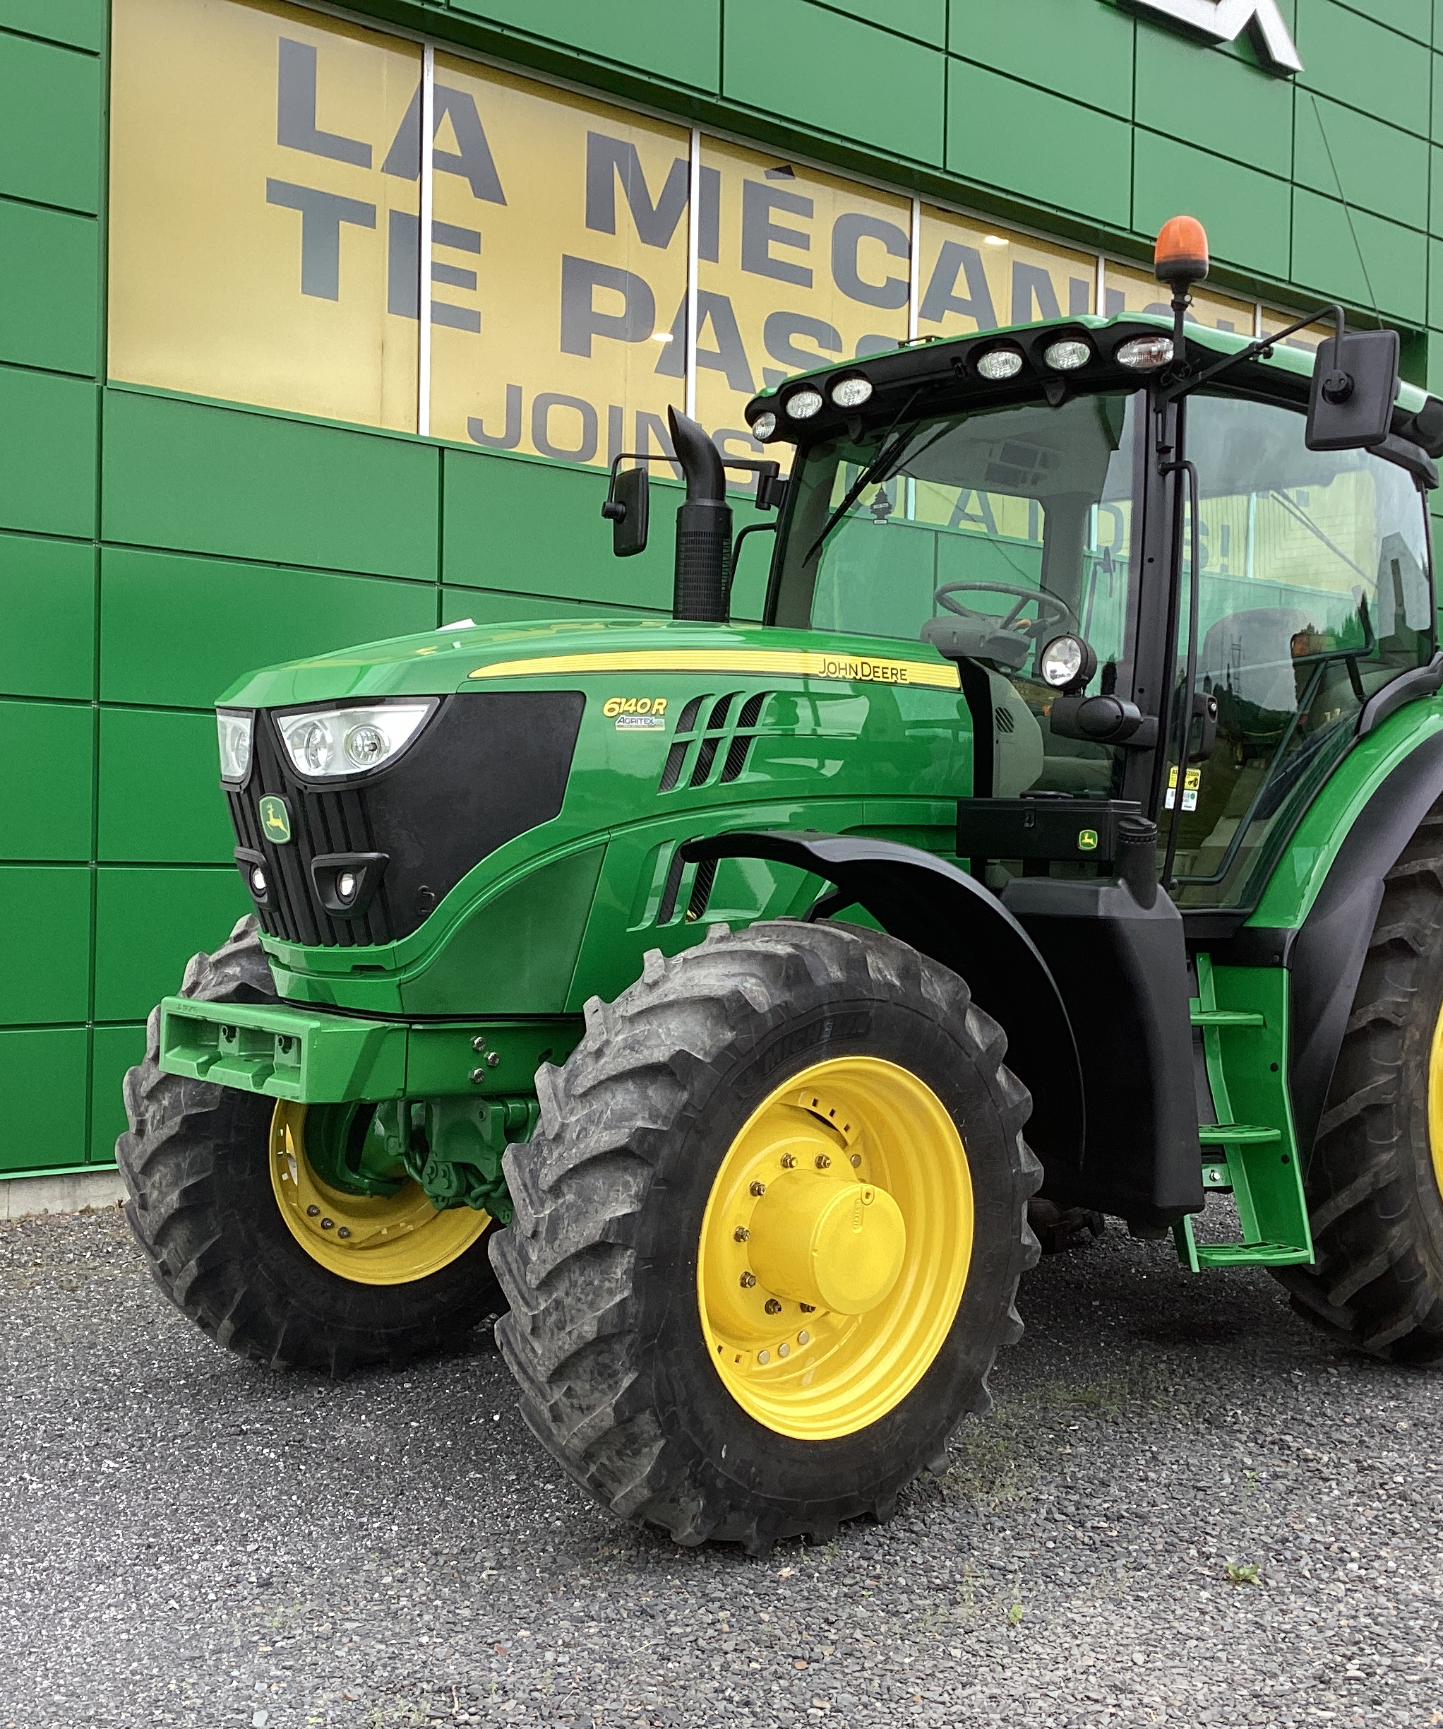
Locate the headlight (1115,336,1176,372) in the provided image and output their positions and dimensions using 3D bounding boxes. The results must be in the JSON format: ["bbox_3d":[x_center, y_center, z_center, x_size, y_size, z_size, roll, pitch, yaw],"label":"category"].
[{"bbox_3d":[1.131,-1.340,5.433,0.165,0.090,0.080,2,1,32],"label":"headlight"}]

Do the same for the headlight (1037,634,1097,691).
[{"bbox_3d":[0.863,-0.502,5.139,0.085,0.139,0.138,1,1,-40],"label":"headlight"}]

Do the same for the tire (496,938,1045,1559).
[{"bbox_3d":[0.145,0.800,4.540,1.380,1.360,0.380,1,1,-40],"label":"tire"}]

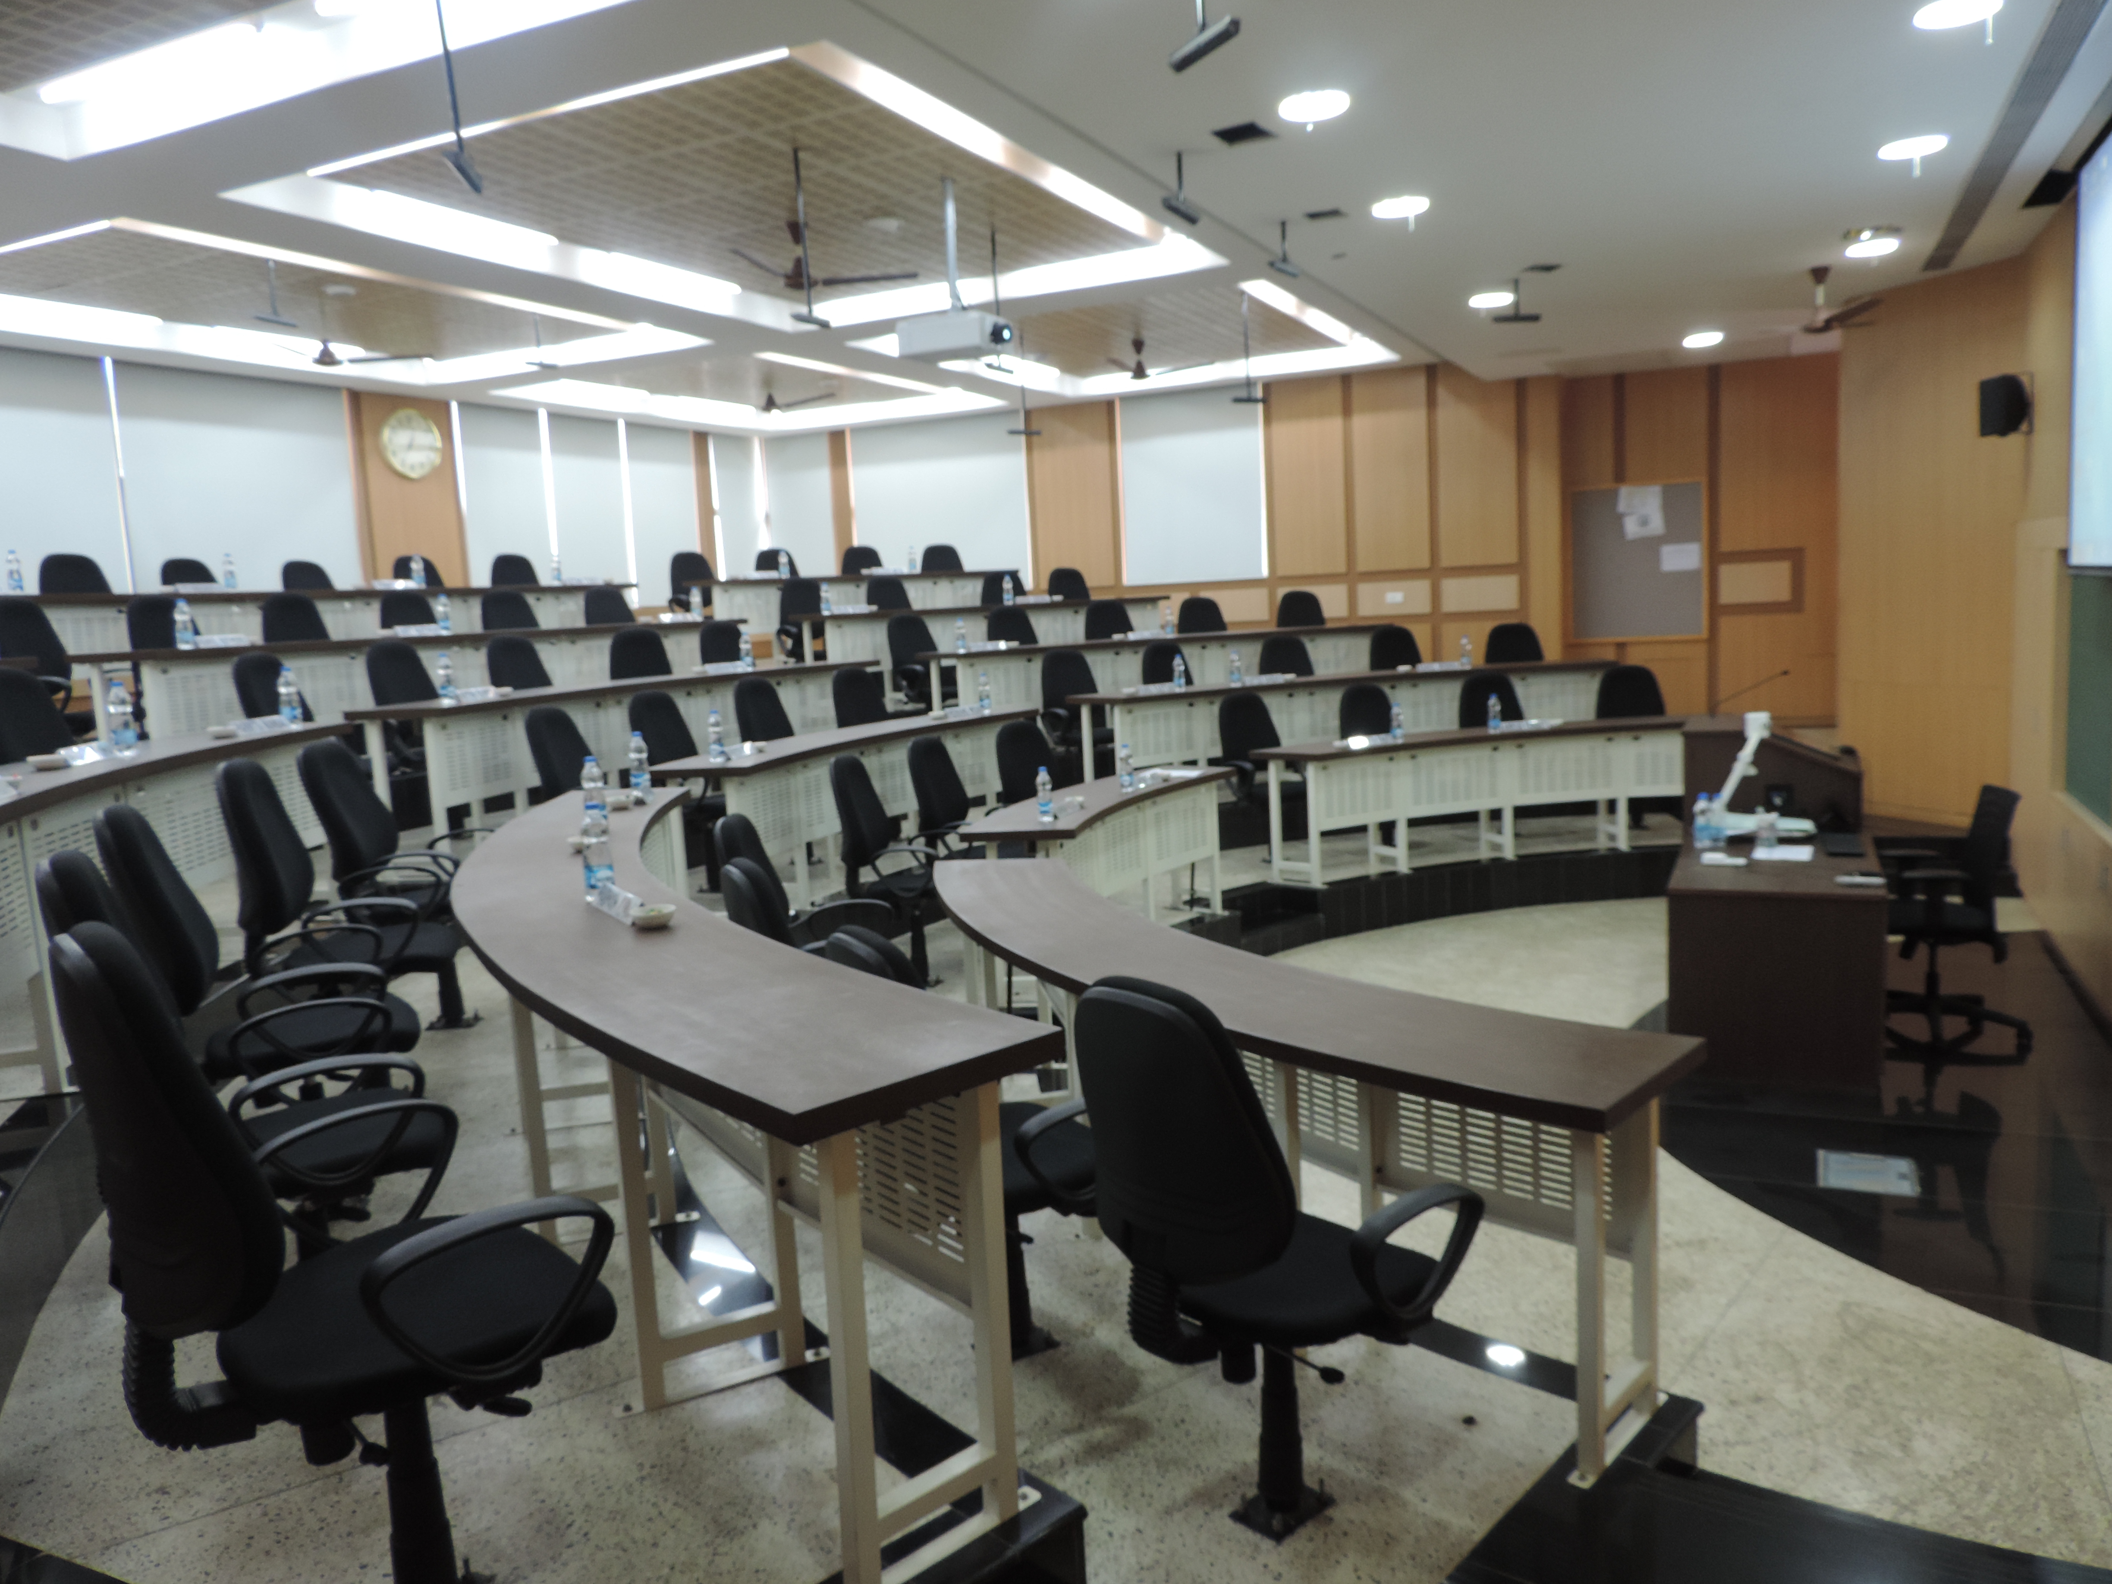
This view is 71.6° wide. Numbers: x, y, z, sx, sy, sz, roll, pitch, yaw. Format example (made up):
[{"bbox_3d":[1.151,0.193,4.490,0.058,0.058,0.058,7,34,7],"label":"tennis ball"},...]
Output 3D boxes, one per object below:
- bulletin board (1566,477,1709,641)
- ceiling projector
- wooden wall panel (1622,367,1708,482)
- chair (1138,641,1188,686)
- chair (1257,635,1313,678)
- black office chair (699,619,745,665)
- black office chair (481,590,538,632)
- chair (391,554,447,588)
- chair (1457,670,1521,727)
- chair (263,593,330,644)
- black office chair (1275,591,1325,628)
[{"bbox_3d":[4.945,-1.954,12.473,1.100,1.330,0.040,0,8,25],"label":"bulletin board"},{"bbox_3d":[-0.470,-2.183,7.005,0.460,0.160,0.350,0,8,25],"label":"ceiling projector"},{"bbox_3d":[4.893,-2.930,11.737,0.604,0.899,0.040,0,7,23],"label":"wooden wall panel"},{"bbox_3d":[0.899,-0.529,10.244,0.600,1.032,0.600,-7,8,-25],"label":"chair"},{"bbox_3d":[1.773,-0.620,10.572,0.600,1.032,0.600,-5,8,-16],"label":"chair"},{"bbox_3d":[-1.992,-0.593,9.696,0.620,1.060,0.600,3,9,37],"label":"black office chair"},{"bbox_3d":[-3.494,-0.849,9.846,0.600,1.032,0.600,2,9,34],"label":"black office chair"},{"bbox_3d":[-4.537,-1.234,10.859,0.620,1.060,0.600,3,10,40],"label":"chair"},{"bbox_3d":[2.842,-0.228,9.310,0.580,1.010,0.580,-4,7,-8],"label":"chair"},{"bbox_3d":[-4.293,-0.656,8.678,0.620,1.060,0.600,0,8,25],"label":"chair"},{"bbox_3d":[2.048,-1.110,11.800,0.580,1.010,0.580,-4,7,-7],"label":"black office chair"}]

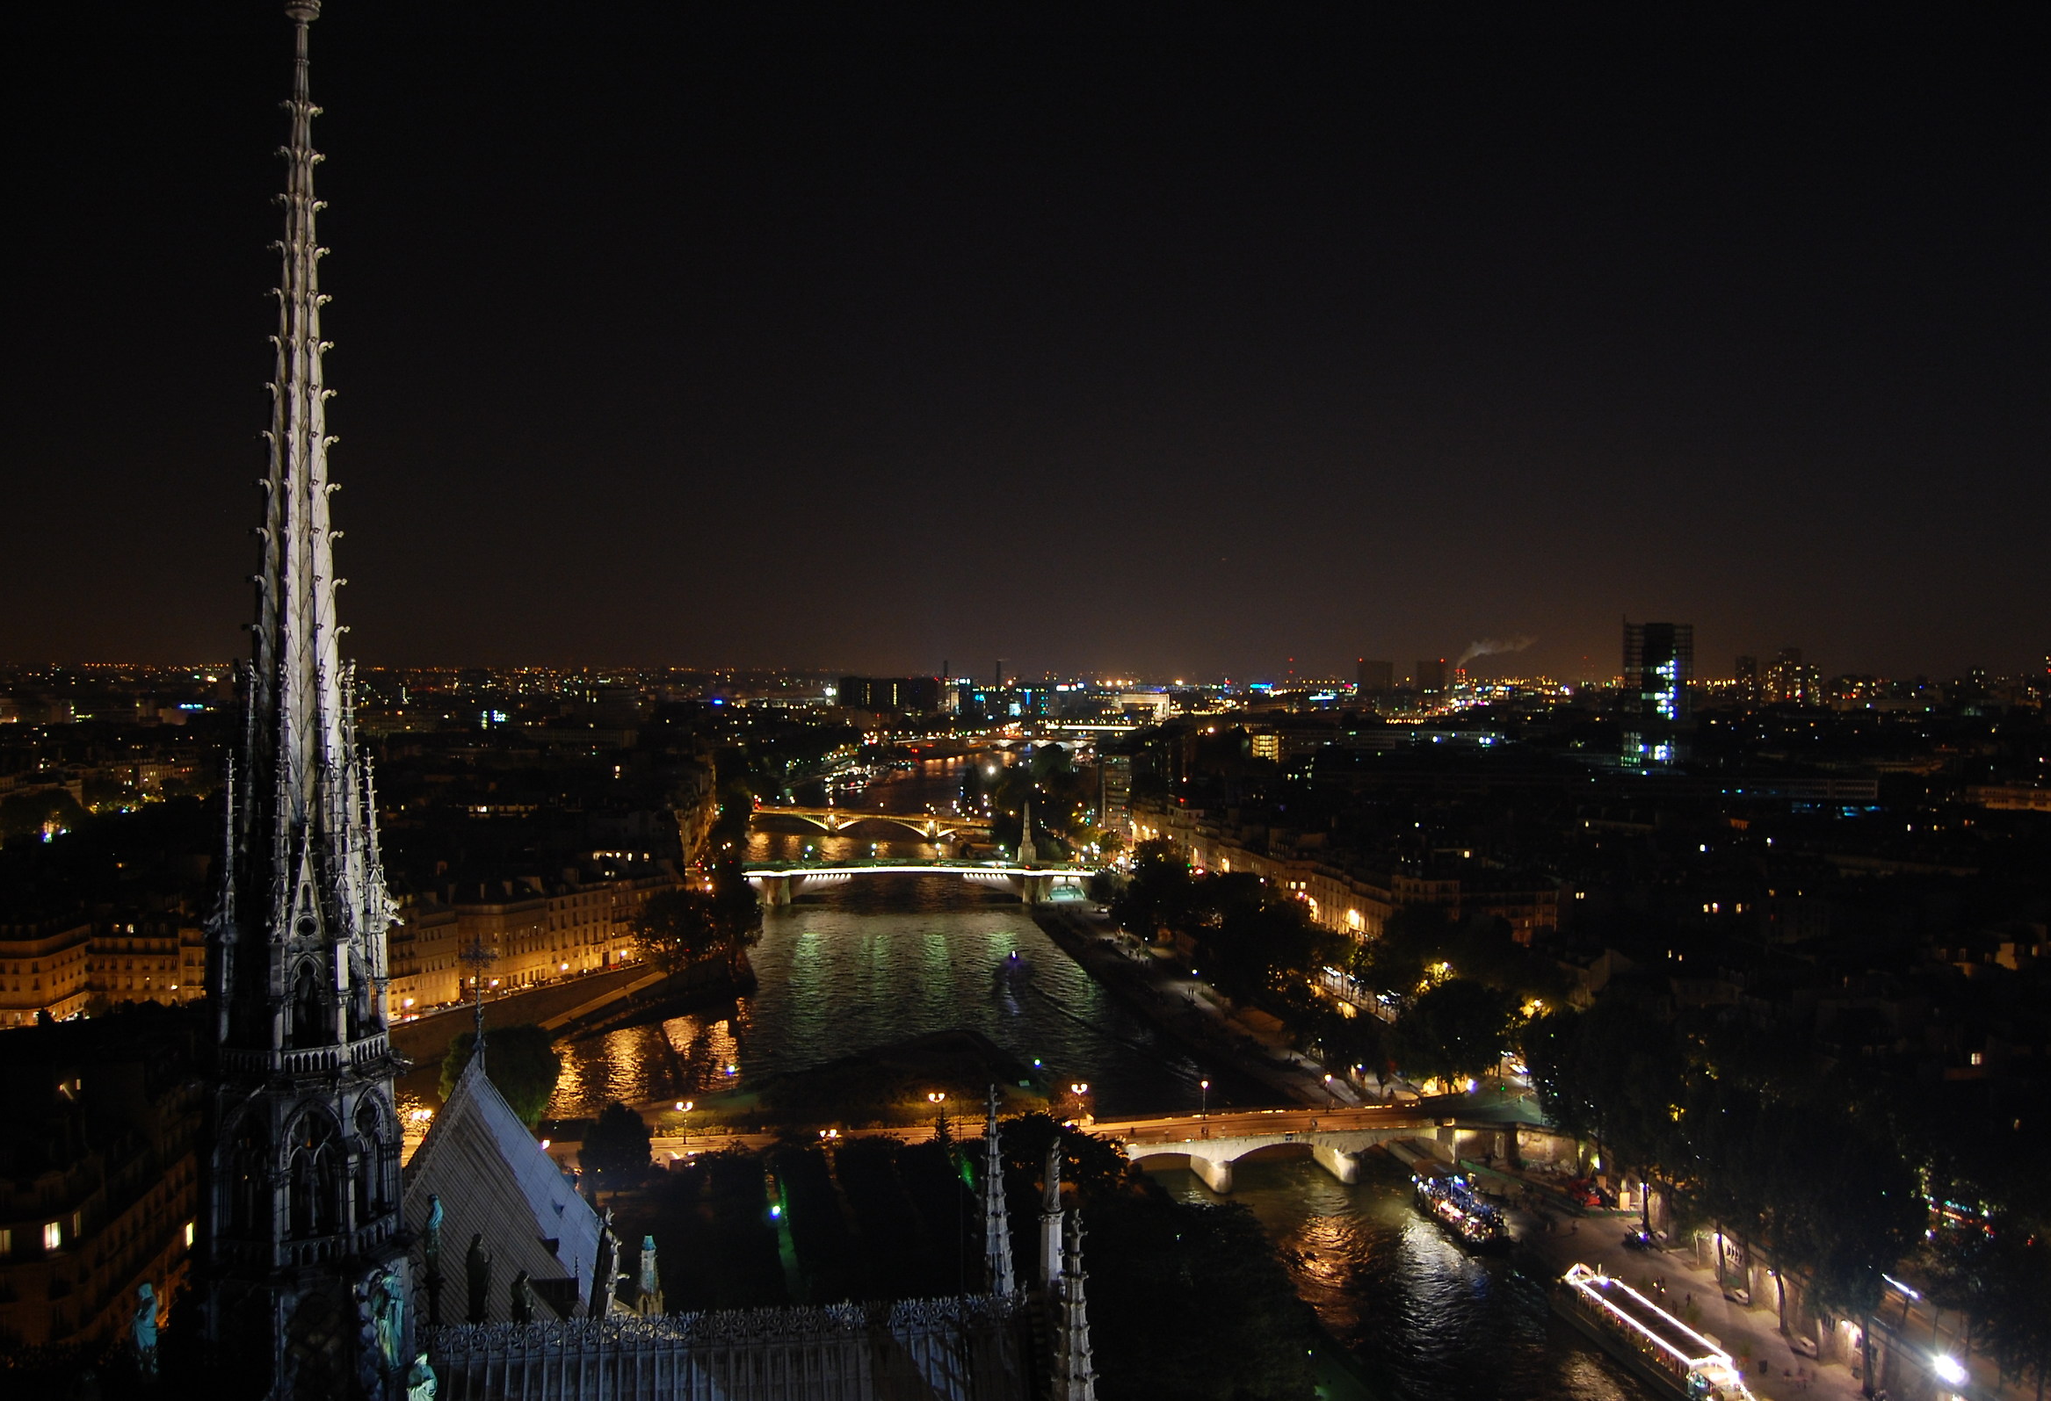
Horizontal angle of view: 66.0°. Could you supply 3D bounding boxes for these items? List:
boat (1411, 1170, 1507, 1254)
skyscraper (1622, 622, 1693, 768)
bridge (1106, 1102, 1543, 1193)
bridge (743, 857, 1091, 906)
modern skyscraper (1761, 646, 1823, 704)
[{"bbox_3d":[59.500,69.862,217.226,6.000,3.800,21.500,0,1,-7],"label":"boat"},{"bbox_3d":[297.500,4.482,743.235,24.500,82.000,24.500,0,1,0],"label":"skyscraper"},{"bbox_3d":[42.254,67.464,239.794,66.000,7.800,12.500,0,1,-13],"label":"bridge"},{"bbox_3d":[-37.946,59.421,524.666,118.000,12.800,23.000,0,1,-3],"label":"bridge"},{"bbox_3d":[1186.000,-38.522,2449.718,82.000,88.000,45.000,1,1,26],"label":"modern skyscraper"}]

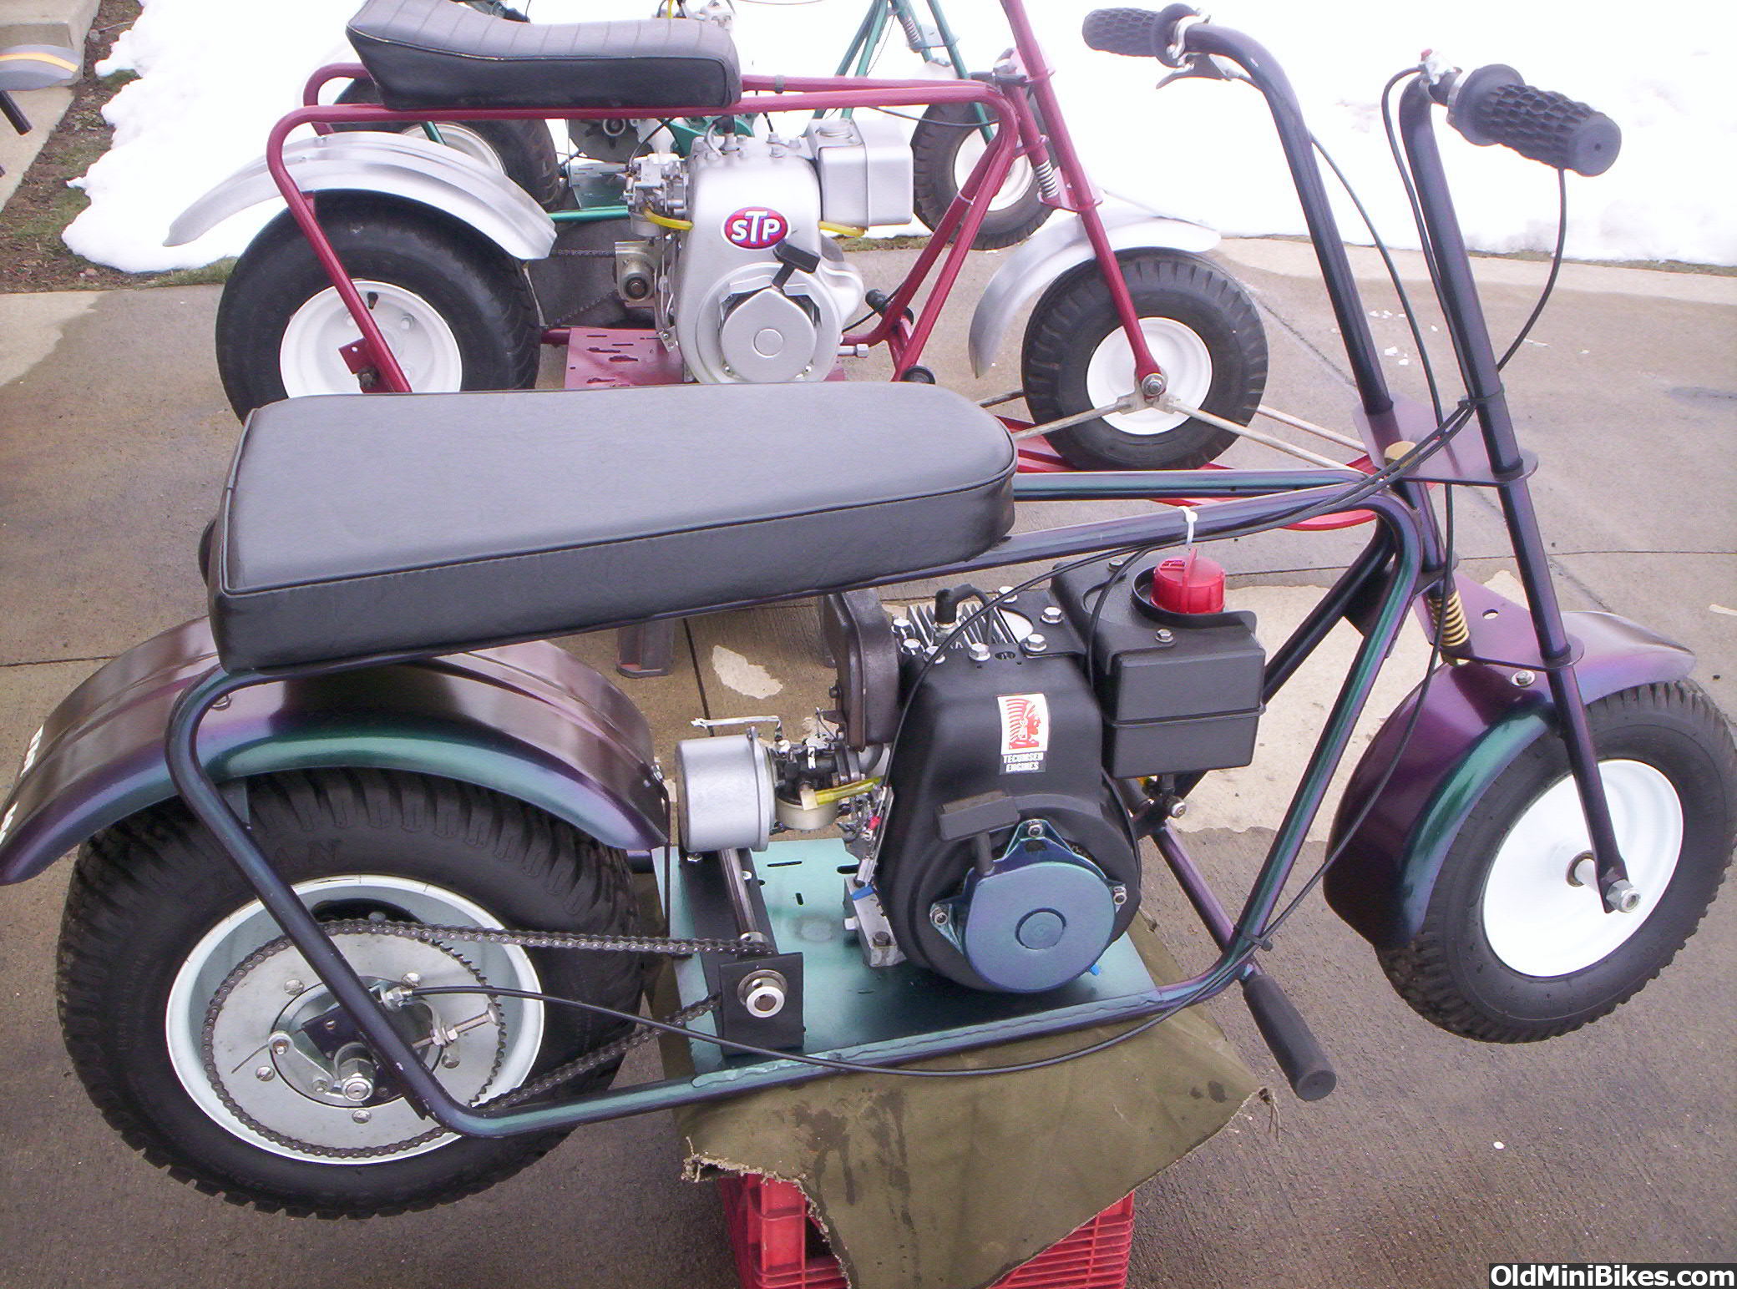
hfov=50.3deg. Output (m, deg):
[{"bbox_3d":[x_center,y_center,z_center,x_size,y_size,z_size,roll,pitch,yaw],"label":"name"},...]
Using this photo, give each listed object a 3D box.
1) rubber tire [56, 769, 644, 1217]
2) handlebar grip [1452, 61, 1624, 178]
[{"bbox_3d":[-0.409,0.256,1.502,0.455,0.455,0.210,-5,29,-10],"label":"rubber tire"},{"bbox_3d":[0.410,-0.323,1.145,0.053,0.053,0.120,-13,34,-22],"label":"handlebar grip"}]

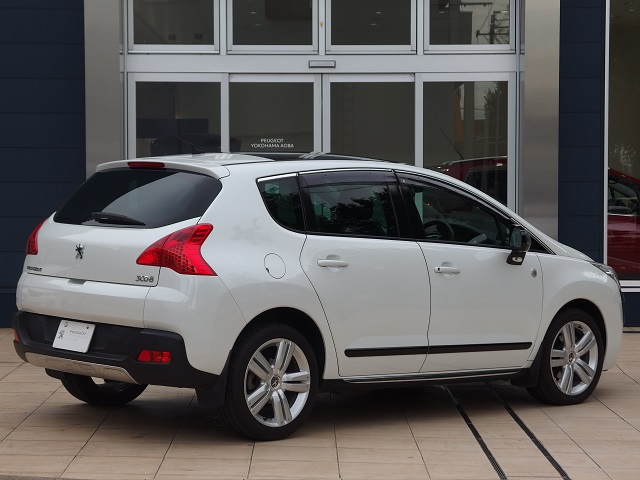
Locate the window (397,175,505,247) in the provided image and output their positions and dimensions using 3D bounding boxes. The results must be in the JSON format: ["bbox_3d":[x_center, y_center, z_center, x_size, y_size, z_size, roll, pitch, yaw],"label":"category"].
[{"bbox_3d":[0.856,-0.183,9.721,0.919,0.495,0.090,0,-18,-43],"label":"window"}]

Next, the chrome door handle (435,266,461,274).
[{"bbox_3d":[0.759,0.183,9.444,0.215,0.042,0.047,0,2,-43],"label":"chrome door handle"}]

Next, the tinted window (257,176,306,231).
[{"bbox_3d":[-0.201,-0.209,8.767,0.312,0.356,0.080,0,-18,-38],"label":"tinted window"}]

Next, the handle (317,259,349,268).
[{"bbox_3d":[0.070,0.131,8.804,0.225,0.042,0.047,0,2,-43],"label":"handle"}]

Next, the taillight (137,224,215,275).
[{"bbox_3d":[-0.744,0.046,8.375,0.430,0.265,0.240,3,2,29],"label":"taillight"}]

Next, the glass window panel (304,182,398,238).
[{"bbox_3d":[0.192,-0.179,9.093,0.820,0.367,0.070,0,-18,-43],"label":"glass window panel"}]

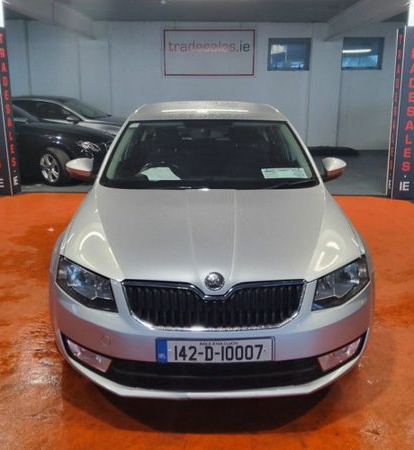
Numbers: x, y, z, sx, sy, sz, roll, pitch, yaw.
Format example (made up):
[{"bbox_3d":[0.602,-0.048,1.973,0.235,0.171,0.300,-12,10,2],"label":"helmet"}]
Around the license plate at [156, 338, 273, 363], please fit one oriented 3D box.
[{"bbox_3d":[0.035,0.556,2.005,0.525,0.112,0.020,-1,10,-1],"label":"license plate"}]

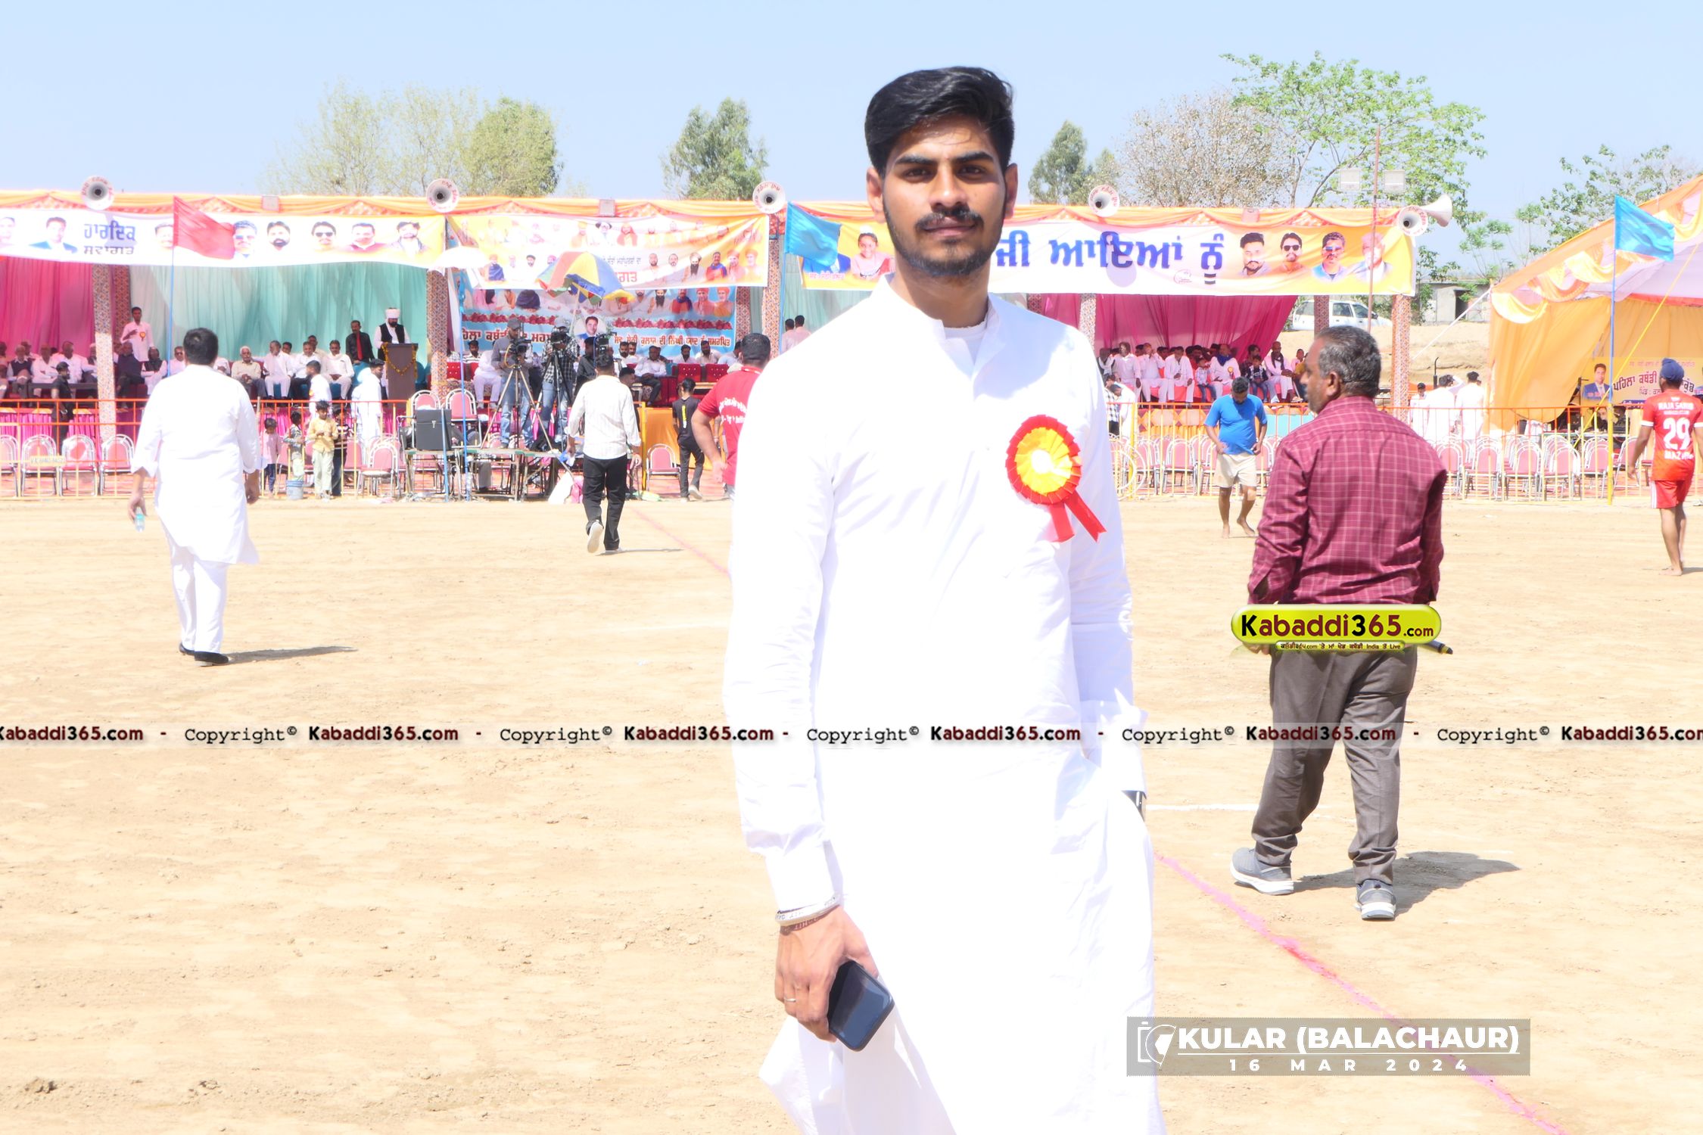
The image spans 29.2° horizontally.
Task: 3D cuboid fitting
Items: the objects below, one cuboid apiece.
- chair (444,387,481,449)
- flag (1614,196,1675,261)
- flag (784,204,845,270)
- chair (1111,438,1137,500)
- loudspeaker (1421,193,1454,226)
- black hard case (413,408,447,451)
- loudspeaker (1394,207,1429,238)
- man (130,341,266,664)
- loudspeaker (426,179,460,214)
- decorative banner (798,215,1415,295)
[{"bbox_3d":[-5.441,-2.083,45.600,0.470,0.860,0.520,0,3,-8],"label":"chair"},{"bbox_3d":[11.249,-4.815,46.300,0.860,0.900,0.200,0,3,0],"label":"flag"},{"bbox_3d":[-0.519,-4.620,45.500,0.820,0.900,0.220,0,3,0],"label":"flag"},{"bbox_3d":[3.974,-1.468,48.500,0.470,0.860,0.520,1,3,5],"label":"chair"},{"bbox_3d":[8.785,-5.387,49.200,0.520,0.490,0.480,0,3,-14],"label":"loudspeaker"},{"bbox_3d":[-5.458,-1.803,42.300,0.450,0.530,0.320,0,3,-3],"label":"black hard case"},{"bbox_3d":[9.611,-5.933,56.000,0.540,0.540,0.500,0,3,0],"label":"loudspeaker"},{"bbox_3d":[-3.483,-0.382,17.350,0.700,1.760,0.430,0,3,-4],"label":"man"},{"bbox_3d":[-5.942,-5.393,47.400,0.480,0.490,0.480,0,3,-13],"label":"loudspeaker"},{"bbox_3d":[3.892,-4.650,49.000,9.360,1.100,0.100,0,3,-6],"label":"decorative banner"}]

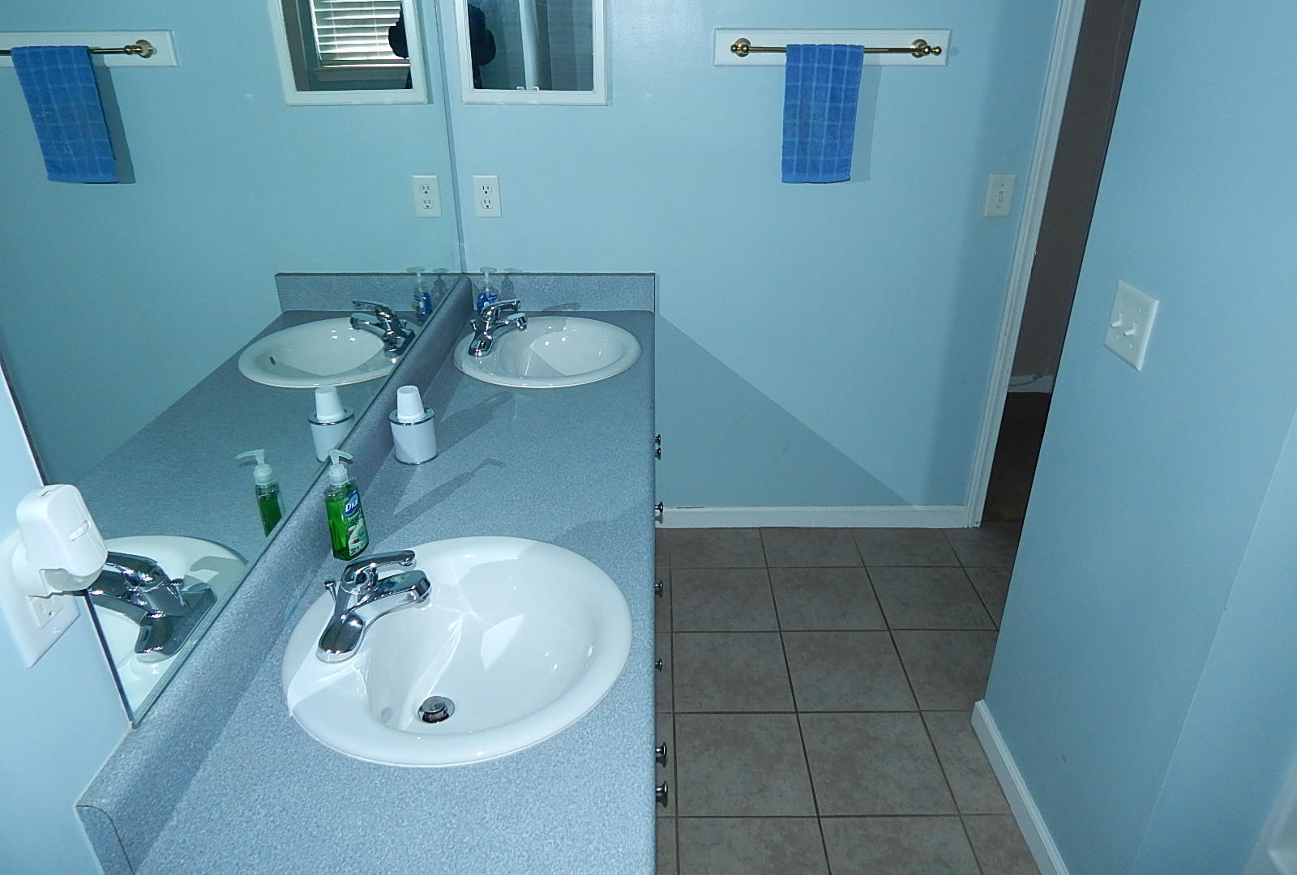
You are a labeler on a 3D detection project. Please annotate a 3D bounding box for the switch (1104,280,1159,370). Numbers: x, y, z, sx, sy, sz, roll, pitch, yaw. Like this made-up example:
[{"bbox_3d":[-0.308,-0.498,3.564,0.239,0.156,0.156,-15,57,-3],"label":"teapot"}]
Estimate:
[{"bbox_3d":[0.793,-0.187,1.373,0.010,0.114,0.117,0,27,1],"label":"switch"}]

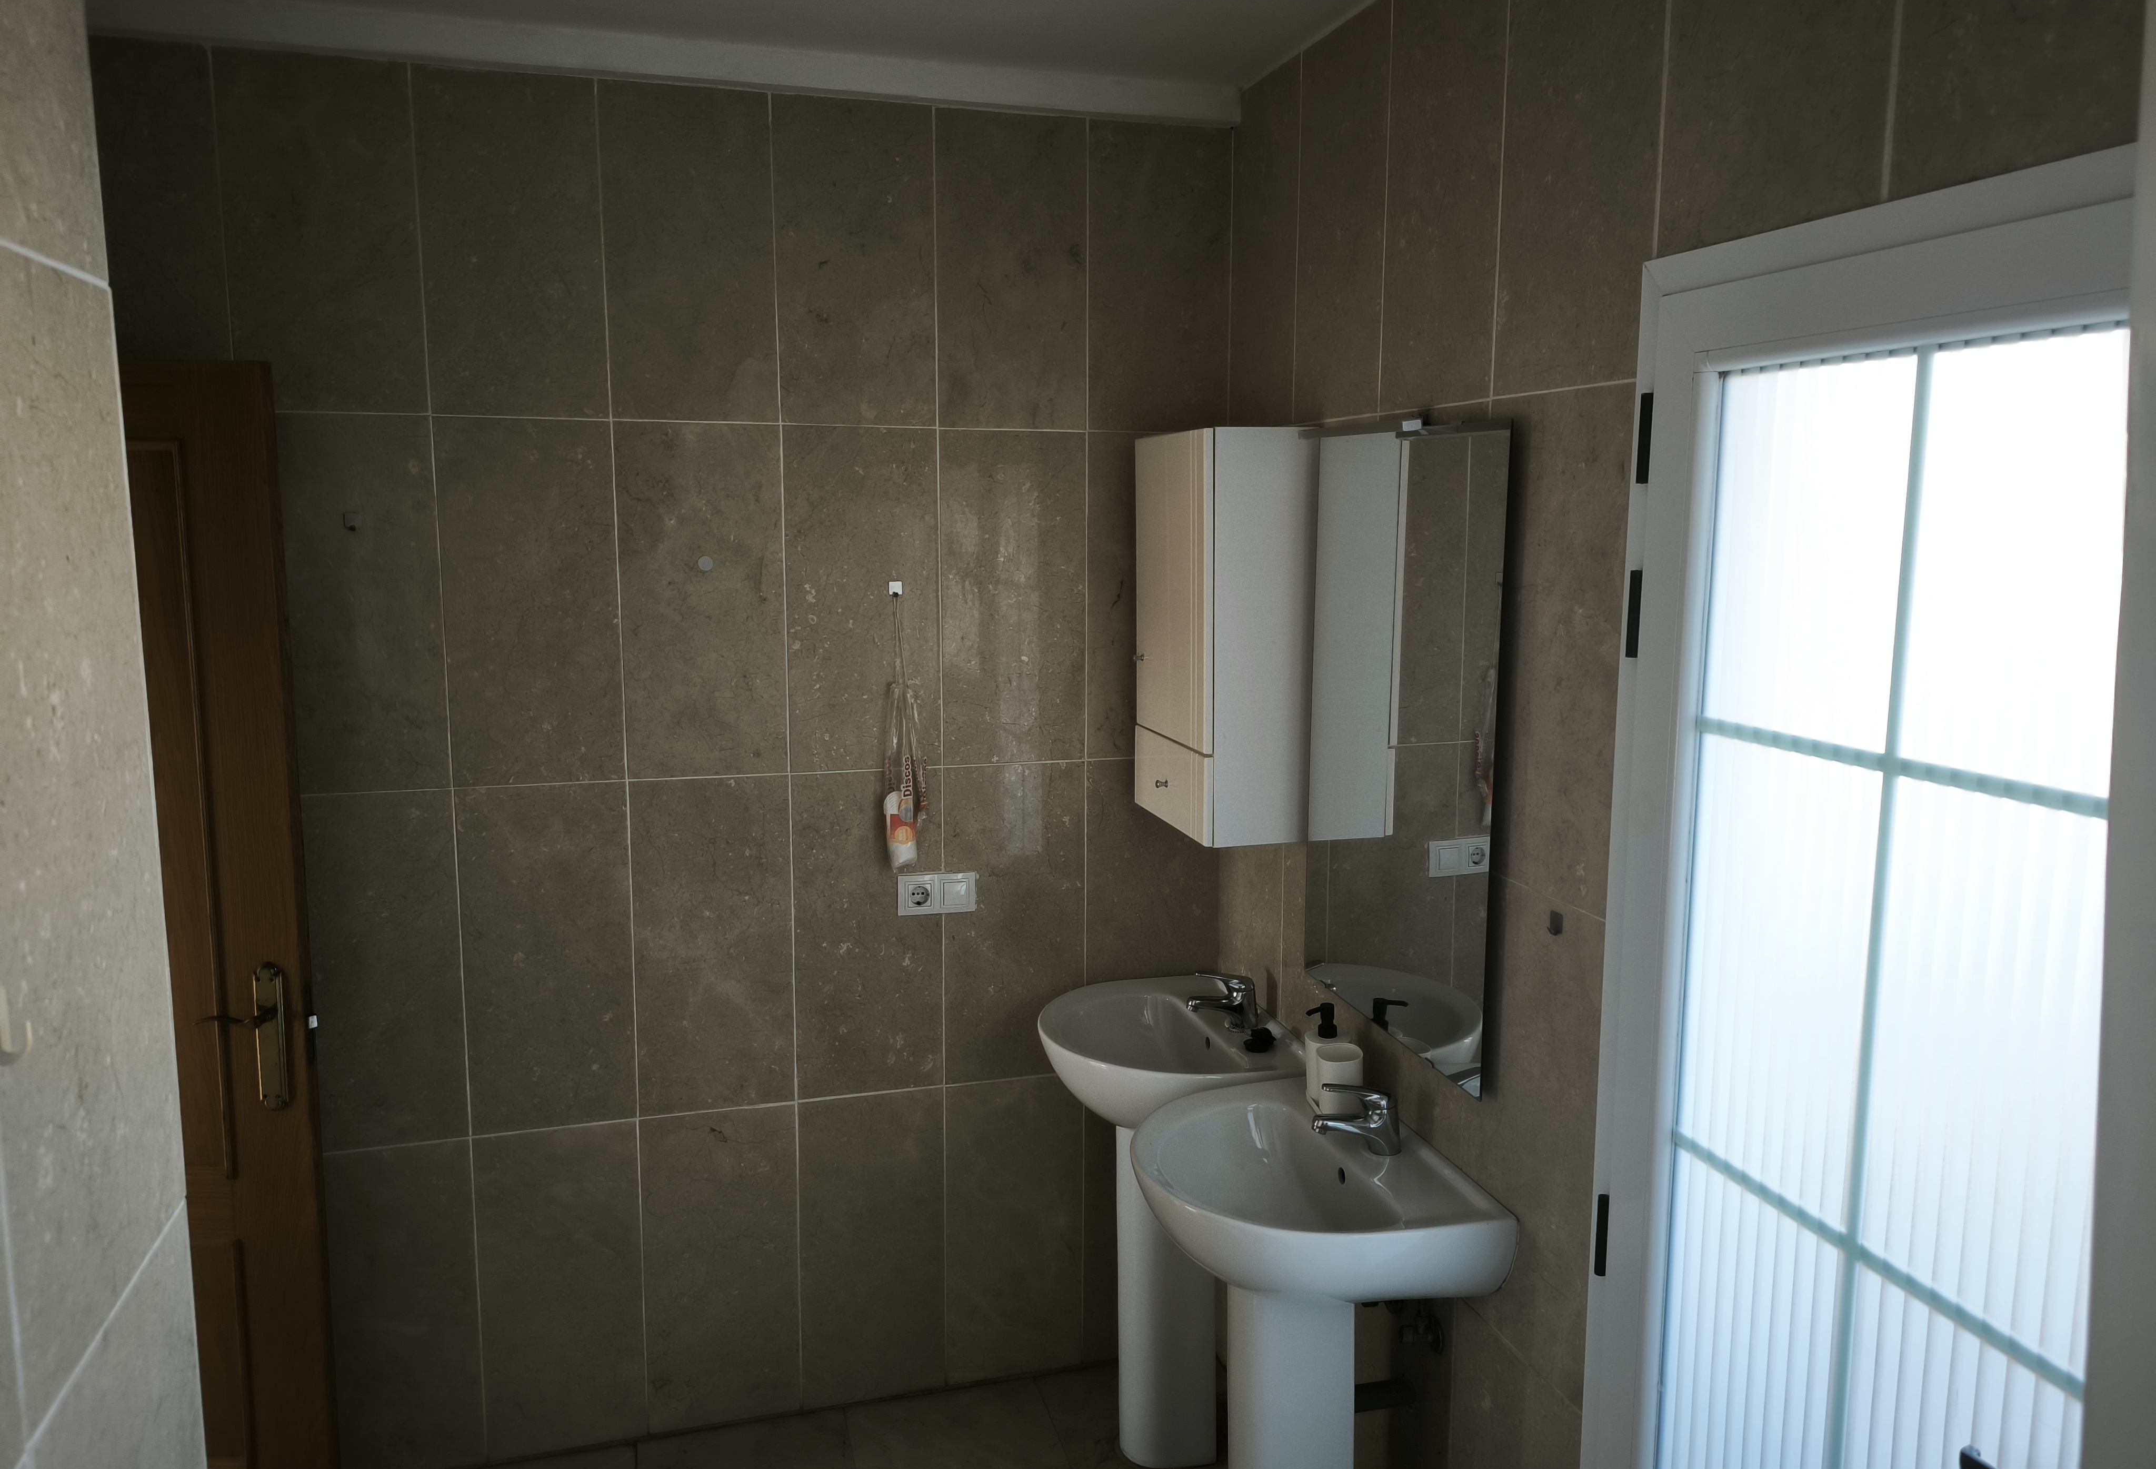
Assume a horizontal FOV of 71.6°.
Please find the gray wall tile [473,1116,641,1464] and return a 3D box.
[{"bbox_3d":[-0.994,1.071,2.893,0.299,0.658,0.015,-2,9,-16],"label":"gray wall tile"}]

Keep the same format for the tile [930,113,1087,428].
[{"bbox_3d":[-0.124,-0.882,2.863,0.297,0.582,0.015,-2,9,-16],"label":"tile"}]

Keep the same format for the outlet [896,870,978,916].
[{"bbox_3d":[-0.278,0.320,2.977,0.156,0.081,0.015,-2,9,-16],"label":"outlet"}]

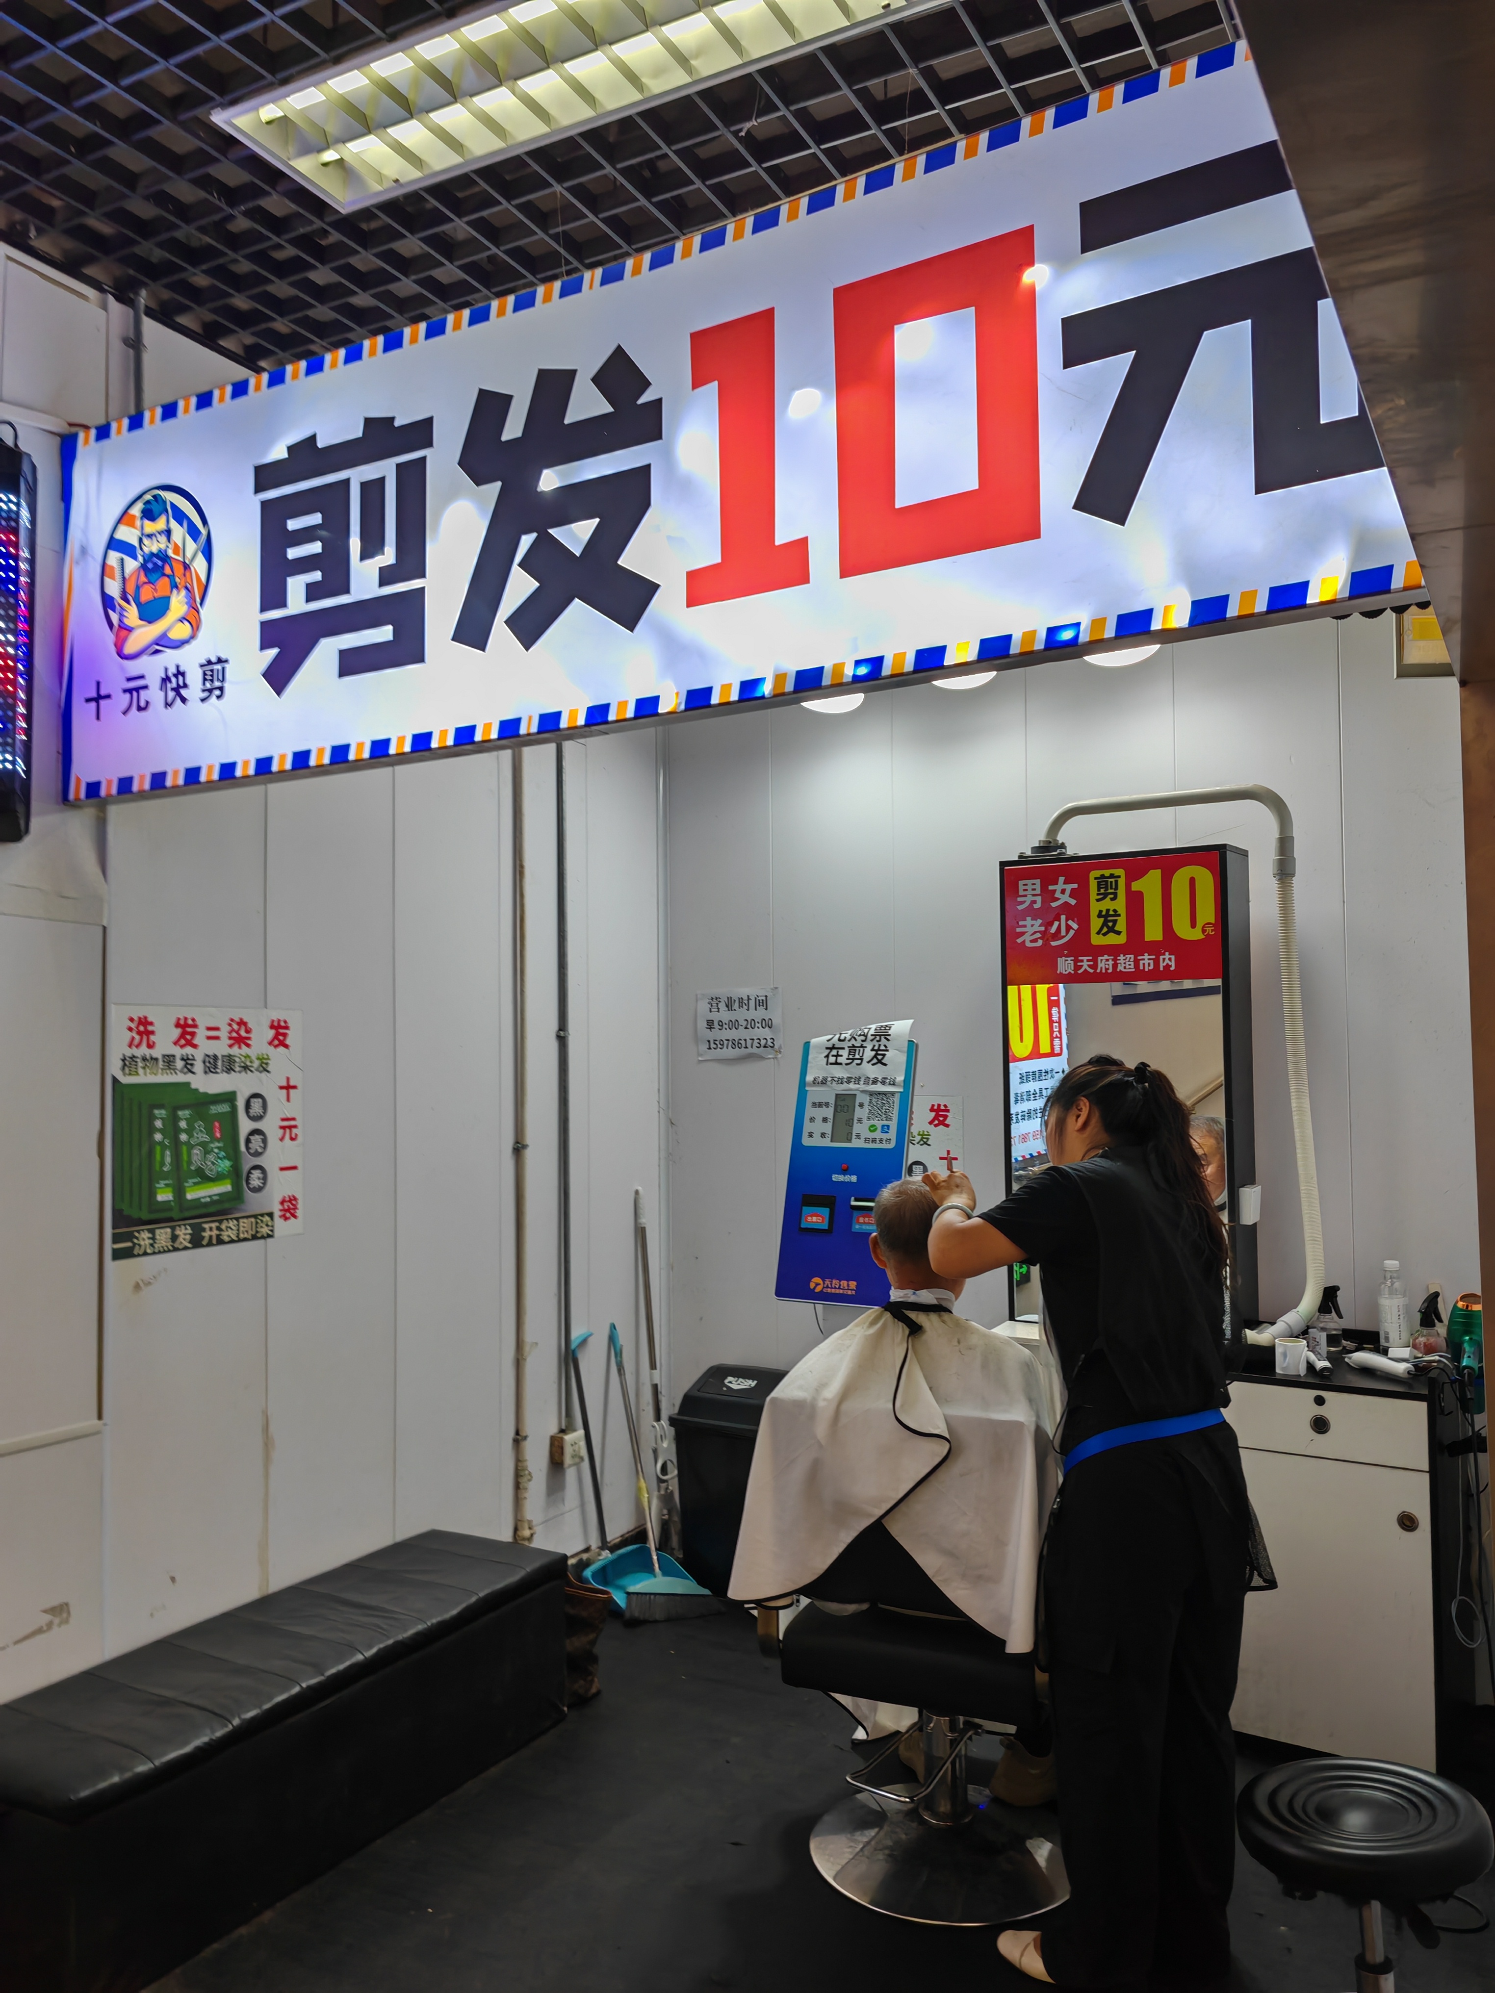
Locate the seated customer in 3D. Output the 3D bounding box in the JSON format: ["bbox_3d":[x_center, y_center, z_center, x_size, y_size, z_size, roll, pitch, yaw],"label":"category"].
[{"bbox_3d":[0.441,1.005,3.193,0.650,1.310,0.920,-2,-2,29],"label":"seated customer"}]

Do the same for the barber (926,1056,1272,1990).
[{"bbox_3d":[0.605,0.894,2.740,0.510,1.560,0.580,1,-3,-43],"label":"barber"}]

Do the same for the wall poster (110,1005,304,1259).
[{"bbox_3d":[-1.155,0.283,3.367,0.010,0.515,0.510,-2,-2,31],"label":"wall poster"}]

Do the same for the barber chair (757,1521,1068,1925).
[{"bbox_3d":[0.428,1.214,3.149,0.620,0.950,0.820,-2,-2,29],"label":"barber chair"}]

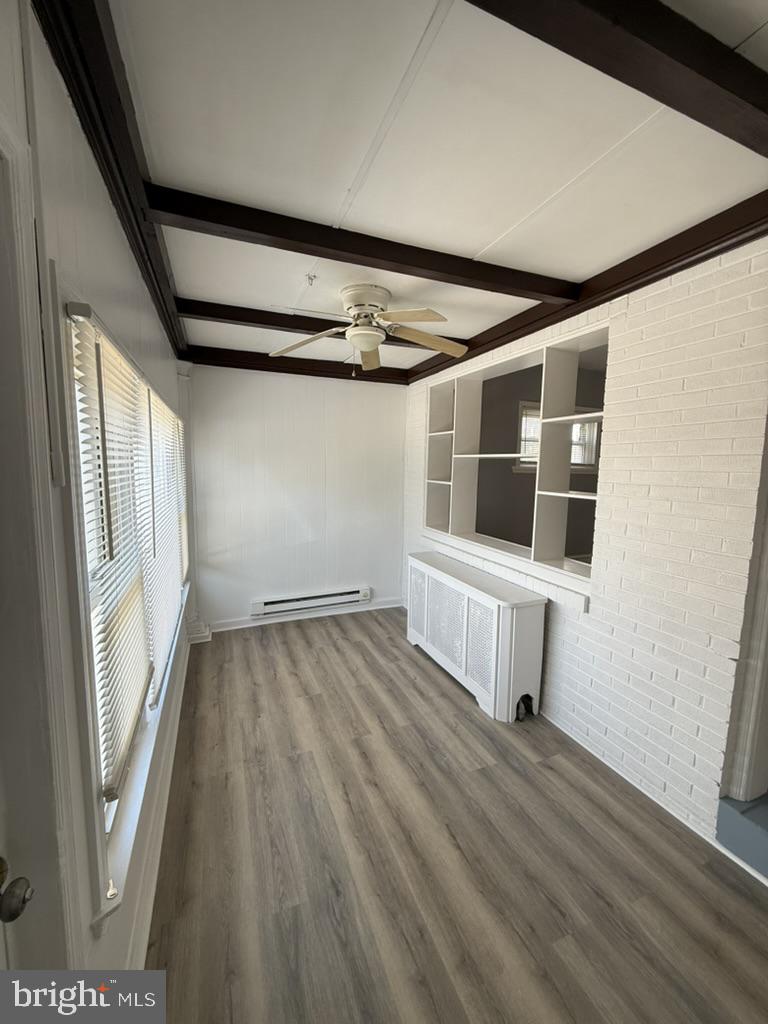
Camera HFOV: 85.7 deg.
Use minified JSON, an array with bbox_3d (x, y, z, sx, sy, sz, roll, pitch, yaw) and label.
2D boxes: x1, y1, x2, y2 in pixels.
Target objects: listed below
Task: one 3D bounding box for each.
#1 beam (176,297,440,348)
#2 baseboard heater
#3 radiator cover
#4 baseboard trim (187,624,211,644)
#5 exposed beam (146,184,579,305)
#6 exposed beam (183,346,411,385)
[{"bbox_3d":[-0.318,-1.262,2.887,2.007,0.092,0.089,-2,7,-22],"label":"beam"},{"bbox_3d":[-0.692,0.892,4.088,1.177,0.157,0.074,-2,7,-22],"label":"baseboard heater"},{"bbox_3d":[0.589,0.823,3.100,0.320,0.755,1.374,-2,7,-22],"label":"radiator cover"},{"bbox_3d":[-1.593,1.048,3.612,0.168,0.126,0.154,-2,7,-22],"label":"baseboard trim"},{"bbox_3d":[0.092,-1.138,1.861,2.002,0.092,0.089,-2,7,-22],"label":"exposed beam"},{"bbox_3d":[-0.694,-1.347,3.835,2.017,0.151,0.062,-2,7,-22],"label":"exposed beam"}]

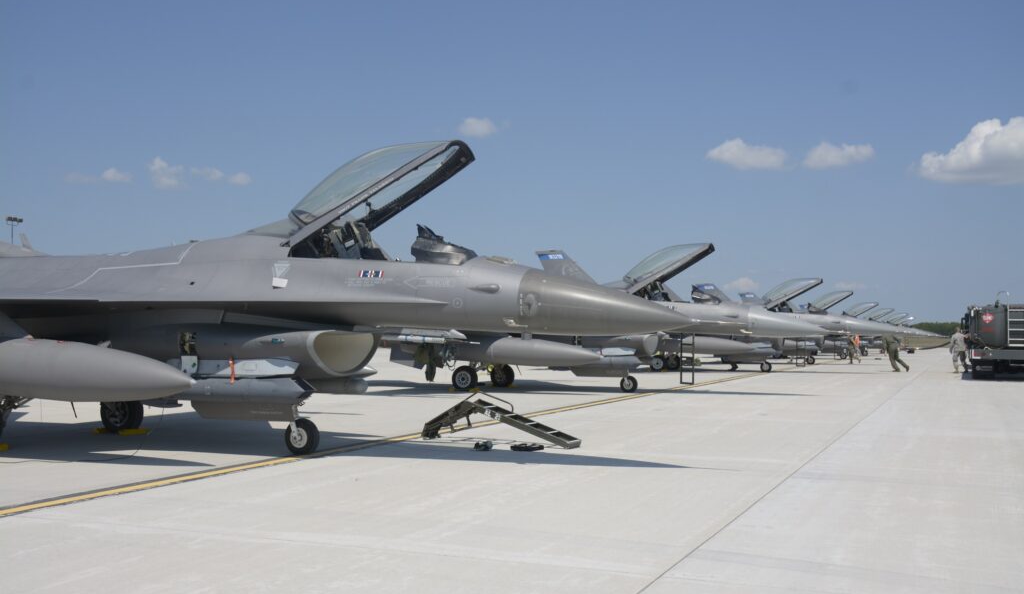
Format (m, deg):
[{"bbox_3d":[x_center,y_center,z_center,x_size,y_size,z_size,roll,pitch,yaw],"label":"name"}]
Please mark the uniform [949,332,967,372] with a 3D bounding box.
[{"bbox_3d":[17.615,2.131,40.400,0.680,1.740,0.460,-1,-2,20],"label":"uniform"}]

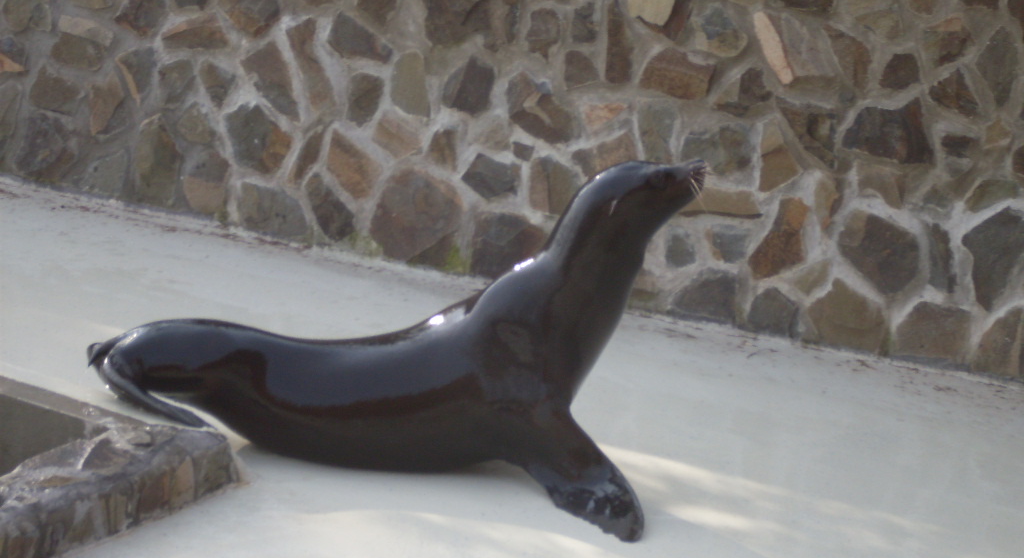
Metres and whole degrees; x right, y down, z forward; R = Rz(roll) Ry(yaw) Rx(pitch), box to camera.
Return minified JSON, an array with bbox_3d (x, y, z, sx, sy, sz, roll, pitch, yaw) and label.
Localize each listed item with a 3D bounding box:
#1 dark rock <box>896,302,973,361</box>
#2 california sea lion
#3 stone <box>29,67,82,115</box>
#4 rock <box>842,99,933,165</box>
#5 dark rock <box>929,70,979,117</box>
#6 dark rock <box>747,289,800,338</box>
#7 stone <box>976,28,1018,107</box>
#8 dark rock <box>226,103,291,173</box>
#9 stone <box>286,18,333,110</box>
[{"bbox_3d":[1.114,0.126,8.819,0.208,0.150,0.088,11,23,28],"label":"dark rock"},{"bbox_3d":[-0.280,0.024,7.885,1.540,0.830,0.550,8,19,19],"label":"california sea lion"},{"bbox_3d":[-1.329,-0.555,9.907,0.187,0.141,0.066,11,20,26],"label":"stone"},{"bbox_3d":[0.975,-0.382,8.676,0.238,0.169,0.078,11,20,26],"label":"rock"},{"bbox_3d":[1.133,-0.483,8.569,0.136,0.118,0.064,11,23,28],"label":"dark rock"},{"bbox_3d":[0.710,0.076,9.039,0.149,0.129,0.070,11,23,28],"label":"dark rock"},{"bbox_3d":[1.224,-0.535,8.480,0.102,0.198,0.050,11,20,26],"label":"stone"},{"bbox_3d":[-0.722,-0.413,9.806,0.233,0.204,0.090,11,21,31],"label":"dark rock"},{"bbox_3d":[-0.554,-0.606,9.460,0.152,0.262,0.071,11,20,26],"label":"stone"}]

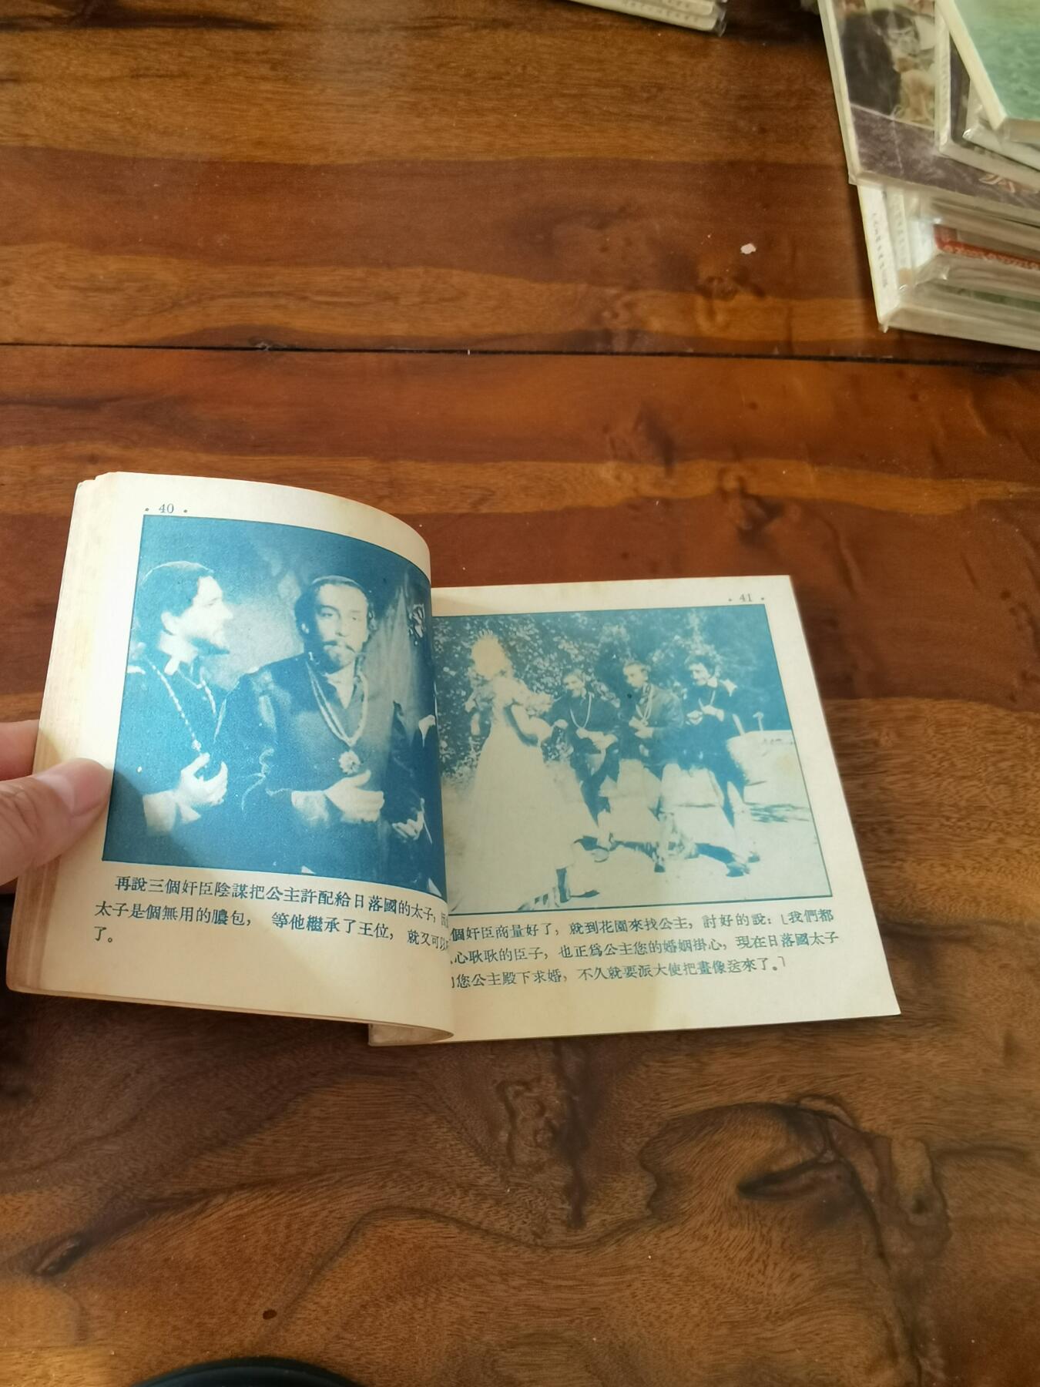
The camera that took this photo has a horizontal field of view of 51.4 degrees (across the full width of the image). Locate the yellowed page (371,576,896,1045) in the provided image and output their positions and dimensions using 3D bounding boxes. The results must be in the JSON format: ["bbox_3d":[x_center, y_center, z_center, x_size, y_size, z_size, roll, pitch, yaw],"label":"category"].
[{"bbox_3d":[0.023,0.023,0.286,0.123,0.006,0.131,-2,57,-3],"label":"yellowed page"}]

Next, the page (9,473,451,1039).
[{"bbox_3d":[-0.067,0.010,0.264,0.092,0.031,0.145,-3,64,-4],"label":"page"}]

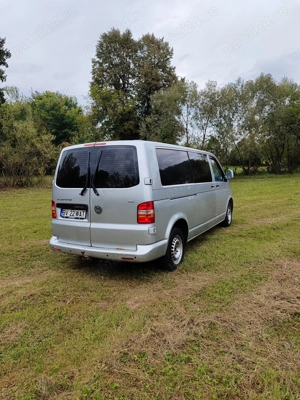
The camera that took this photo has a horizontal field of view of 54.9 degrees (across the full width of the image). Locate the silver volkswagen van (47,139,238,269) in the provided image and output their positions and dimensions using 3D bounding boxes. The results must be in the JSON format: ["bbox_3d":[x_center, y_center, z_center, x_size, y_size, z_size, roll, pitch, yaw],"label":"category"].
[{"bbox_3d":[0.430,-0.063,6.360,1.980,1.980,5.250,1,6,29],"label":"silver volkswagen van"}]

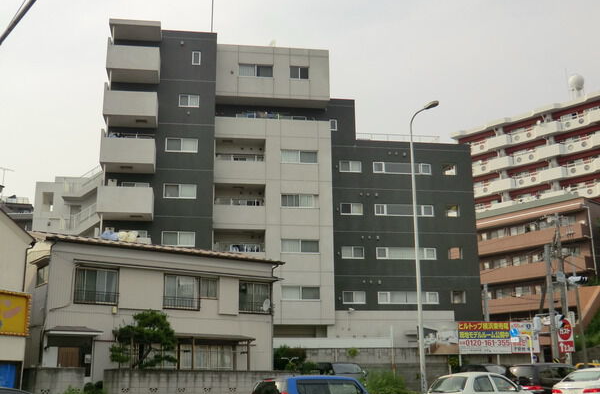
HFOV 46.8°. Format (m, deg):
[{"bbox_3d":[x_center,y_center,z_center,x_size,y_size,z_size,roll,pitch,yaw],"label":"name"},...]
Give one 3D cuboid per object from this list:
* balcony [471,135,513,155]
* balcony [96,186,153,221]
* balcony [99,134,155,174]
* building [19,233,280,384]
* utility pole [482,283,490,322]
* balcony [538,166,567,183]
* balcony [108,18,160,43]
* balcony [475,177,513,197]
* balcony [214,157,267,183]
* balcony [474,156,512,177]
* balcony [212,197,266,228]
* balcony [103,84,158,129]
[{"bbox_3d":[24.215,-6.367,88.252,5.600,1.480,1.400,-15,-21,43],"label":"balcony"},{"bbox_3d":[-9.883,0.431,39.674,3.000,1.490,1.950,1,-15,-7],"label":"balcony"},{"bbox_3d":[-10.121,-2.495,41.143,3.070,1.574,1.900,2,-15,-8],"label":"balcony"},{"bbox_3d":[-7.525,5.574,32.788,11.122,6.300,6.700,10,-18,-35],"label":"building"},{"bbox_3d":[11.170,8.644,40.666,0.280,7.090,0.280,1,-15,-7],"label":"utility pole"},{"bbox_3d":[29.306,-2.391,80.346,2.984,1.255,1.600,-14,-20,42],"label":"balcony"},{"bbox_3d":[-9.994,-10.175,42.511,3.000,0.370,1.950,1,-15,-7],"label":"balcony"},{"bbox_3d":[24.089,-1.016,85.230,4.989,1.396,1.600,-14,-20,42],"label":"balcony"},{"bbox_3d":[-3.841,-1.488,44.210,3.200,1.700,1.500,1,-15,-7],"label":"balcony"},{"bbox_3d":[24.243,-3.662,87.529,5.600,1.480,1.400,-15,-21,43],"label":"balcony"},{"bbox_3d":[-3.869,1.335,43.946,3.230,1.695,1.600,2,-15,-8],"label":"balcony"},{"bbox_3d":[-9.941,-5.191,41.178,3.000,1.530,1.950,1,-15,-7],"label":"balcony"}]

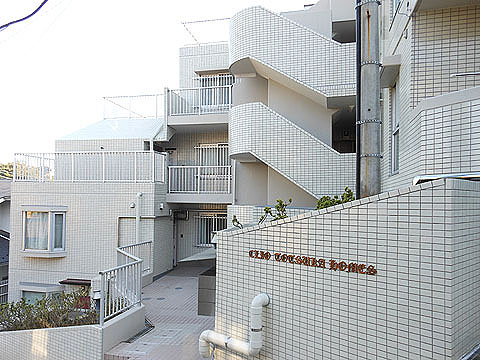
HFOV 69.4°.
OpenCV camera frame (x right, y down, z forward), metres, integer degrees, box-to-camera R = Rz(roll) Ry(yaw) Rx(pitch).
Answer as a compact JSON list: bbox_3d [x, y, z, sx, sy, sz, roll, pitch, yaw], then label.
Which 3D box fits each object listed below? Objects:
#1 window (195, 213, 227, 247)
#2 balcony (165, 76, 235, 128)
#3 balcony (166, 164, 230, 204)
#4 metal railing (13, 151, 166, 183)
[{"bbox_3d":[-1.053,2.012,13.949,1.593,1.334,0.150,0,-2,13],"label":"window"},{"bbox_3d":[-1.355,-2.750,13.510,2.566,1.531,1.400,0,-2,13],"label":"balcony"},{"bbox_3d":[-1.341,0.204,13.393,2.541,1.385,1.400,0,-2,13],"label":"balcony"},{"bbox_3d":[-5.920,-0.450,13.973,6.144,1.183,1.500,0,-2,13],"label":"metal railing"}]

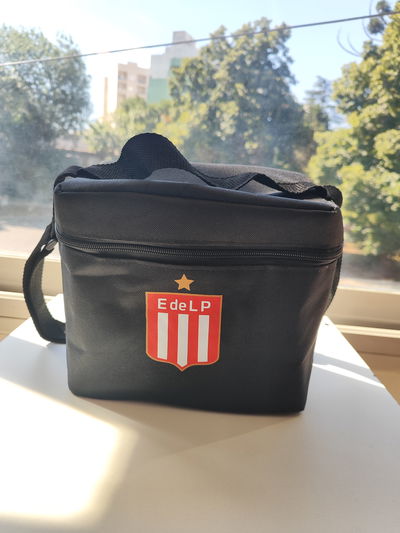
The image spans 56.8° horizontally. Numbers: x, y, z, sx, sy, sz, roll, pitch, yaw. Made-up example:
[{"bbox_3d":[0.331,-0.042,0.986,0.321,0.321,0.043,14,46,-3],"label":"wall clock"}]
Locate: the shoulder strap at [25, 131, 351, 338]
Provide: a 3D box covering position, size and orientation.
[{"bbox_3d":[-0.021,-0.015,0.414,0.330,0.250,0.115,4,15,0],"label":"shoulder strap"}]

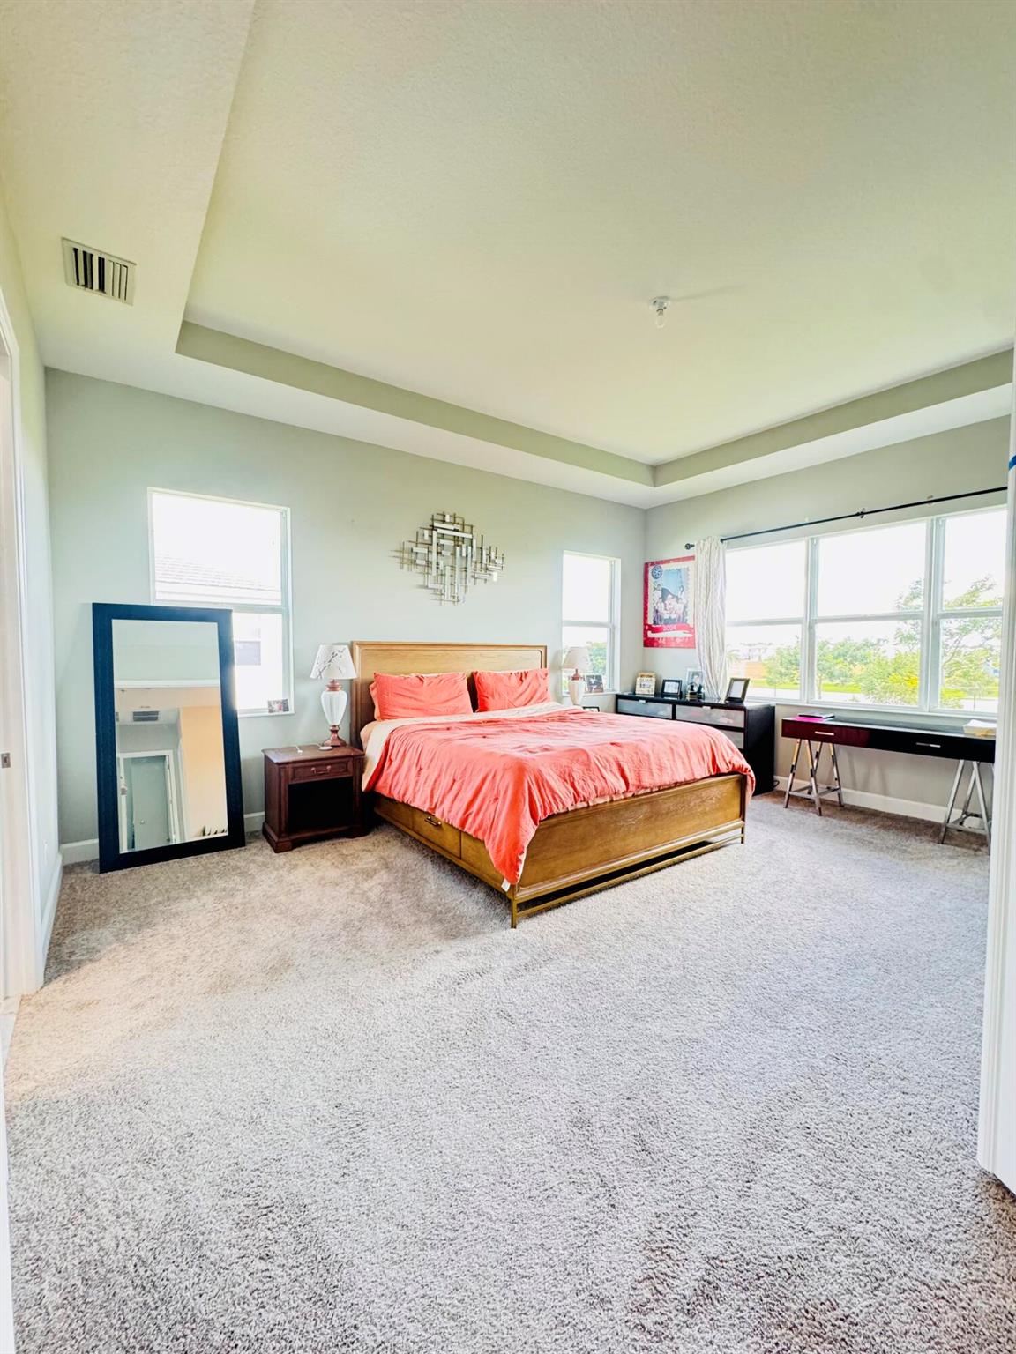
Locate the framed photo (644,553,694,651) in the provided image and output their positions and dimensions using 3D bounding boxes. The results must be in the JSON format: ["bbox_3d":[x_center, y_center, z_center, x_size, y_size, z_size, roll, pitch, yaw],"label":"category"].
[{"bbox_3d":[1.844,-0.842,6.296,0.027,1.015,0.716,-2,3,-36],"label":"framed photo"}]

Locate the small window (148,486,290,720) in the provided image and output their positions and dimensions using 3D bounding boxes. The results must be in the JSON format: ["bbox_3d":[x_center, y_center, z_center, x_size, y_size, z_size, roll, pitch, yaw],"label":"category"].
[{"bbox_3d":[-2.050,-0.486,3.989,0.907,1.569,0.115,-2,3,-36],"label":"small window"}]

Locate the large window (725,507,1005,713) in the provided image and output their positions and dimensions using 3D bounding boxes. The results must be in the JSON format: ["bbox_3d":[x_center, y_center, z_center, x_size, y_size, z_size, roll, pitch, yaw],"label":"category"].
[{"bbox_3d":[3.088,-0.501,4.745,0.115,1.551,2.700,-2,3,-36],"label":"large window"}]

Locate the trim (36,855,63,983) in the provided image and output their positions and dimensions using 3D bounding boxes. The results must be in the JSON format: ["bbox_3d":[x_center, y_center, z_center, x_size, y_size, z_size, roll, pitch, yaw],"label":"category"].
[{"bbox_3d":[-2.371,1.149,2.858,0.018,0.135,1.462,-2,3,-36],"label":"trim"}]

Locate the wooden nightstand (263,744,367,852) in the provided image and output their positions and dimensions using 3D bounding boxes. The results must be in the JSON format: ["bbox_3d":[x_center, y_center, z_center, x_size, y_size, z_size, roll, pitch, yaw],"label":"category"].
[{"bbox_3d":[-1.419,0.860,4.018,0.634,0.599,0.499,-2,3,-36],"label":"wooden nightstand"}]

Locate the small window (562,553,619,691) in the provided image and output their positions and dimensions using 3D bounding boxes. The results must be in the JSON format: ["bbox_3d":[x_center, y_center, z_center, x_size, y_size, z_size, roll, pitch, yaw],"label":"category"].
[{"bbox_3d":[0.911,-0.575,6.150,0.877,1.542,0.115,-2,3,-36],"label":"small window"}]

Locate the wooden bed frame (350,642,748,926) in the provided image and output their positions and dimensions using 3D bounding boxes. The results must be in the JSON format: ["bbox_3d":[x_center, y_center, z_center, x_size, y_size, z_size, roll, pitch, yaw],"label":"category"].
[{"bbox_3d":[0.203,0.451,4.144,2.167,1.434,2.255,-2,3,-36],"label":"wooden bed frame"}]

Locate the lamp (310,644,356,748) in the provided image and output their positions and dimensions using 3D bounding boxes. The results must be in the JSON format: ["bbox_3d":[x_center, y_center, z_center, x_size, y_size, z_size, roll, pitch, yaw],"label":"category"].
[{"bbox_3d":[-1.320,0.148,4.164,0.354,0.802,0.354,-2,3,-36],"label":"lamp"}]

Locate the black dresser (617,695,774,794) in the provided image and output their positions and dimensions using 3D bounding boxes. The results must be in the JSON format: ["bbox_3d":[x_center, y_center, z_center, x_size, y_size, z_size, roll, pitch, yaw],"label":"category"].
[{"bbox_3d":[1.918,0.662,5.823,0.533,0.851,1.577,-2,3,-36],"label":"black dresser"}]

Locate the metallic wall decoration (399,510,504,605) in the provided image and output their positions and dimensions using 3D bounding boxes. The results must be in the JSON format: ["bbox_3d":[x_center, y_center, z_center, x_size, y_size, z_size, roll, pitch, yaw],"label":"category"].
[{"bbox_3d":[-0.484,-1.063,4.988,1.114,0.828,0.074,-2,3,-36],"label":"metallic wall decoration"}]

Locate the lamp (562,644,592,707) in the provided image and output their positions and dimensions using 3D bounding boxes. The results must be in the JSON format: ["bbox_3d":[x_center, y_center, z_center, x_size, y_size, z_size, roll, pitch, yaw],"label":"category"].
[{"bbox_3d":[0.709,0.069,5.685,0.332,0.780,0.332,0,3,0],"label":"lamp"}]

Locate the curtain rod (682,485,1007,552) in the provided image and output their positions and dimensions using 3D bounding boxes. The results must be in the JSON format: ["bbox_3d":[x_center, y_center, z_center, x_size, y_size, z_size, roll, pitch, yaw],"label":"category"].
[{"bbox_3d":[2.933,-1.380,4.722,0.095,0.058,3.290,-2,3,-36],"label":"curtain rod"}]

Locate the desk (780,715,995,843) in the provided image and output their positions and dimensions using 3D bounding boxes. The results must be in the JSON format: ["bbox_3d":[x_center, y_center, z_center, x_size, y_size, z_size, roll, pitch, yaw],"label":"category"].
[{"bbox_3d":[2.998,0.773,4.302,0.547,0.778,1.478,-2,3,-36],"label":"desk"}]

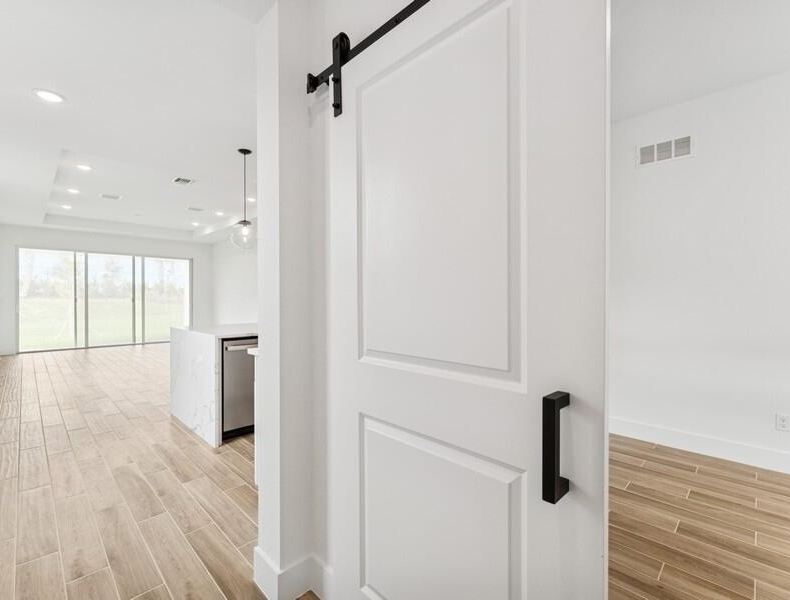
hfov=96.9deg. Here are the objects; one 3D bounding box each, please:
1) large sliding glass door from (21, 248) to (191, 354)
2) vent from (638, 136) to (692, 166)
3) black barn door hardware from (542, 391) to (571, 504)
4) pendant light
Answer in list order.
[{"bbox_3d":[-7.293,0.016,9.196,0.130,2.410,3.567,0,0,43],"label":"large sliding glass door"},{"bbox_3d":[2.286,-1.266,2.982,0.390,0.200,0.016,0,0,43],"label":"vent"},{"bbox_3d":[0.340,0.307,0.737,0.076,0.210,0.024,0,0,-45],"label":"black barn door hardware"},{"bbox_3d":[-1.662,-1.100,3.865,0.300,1.090,0.300,0,0,43],"label":"pendant light"}]

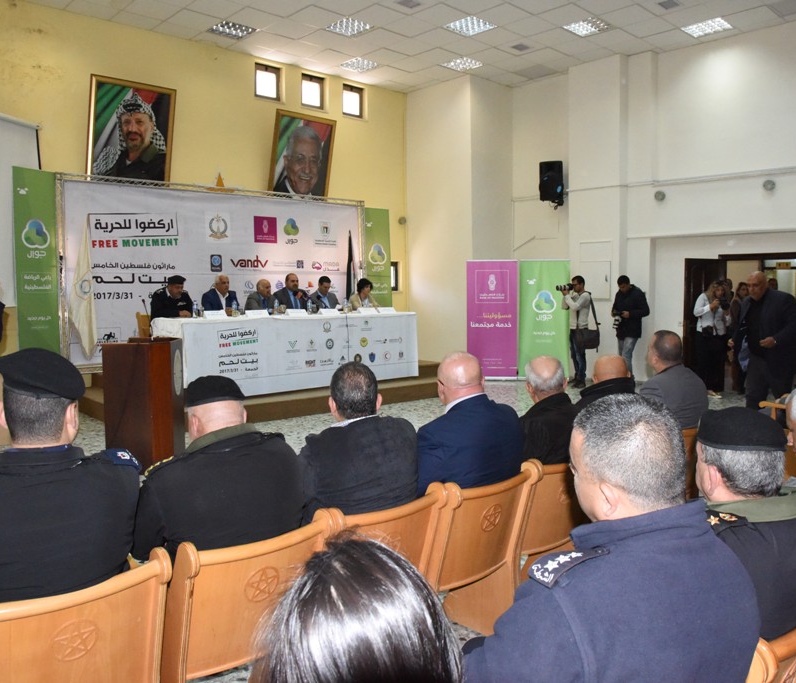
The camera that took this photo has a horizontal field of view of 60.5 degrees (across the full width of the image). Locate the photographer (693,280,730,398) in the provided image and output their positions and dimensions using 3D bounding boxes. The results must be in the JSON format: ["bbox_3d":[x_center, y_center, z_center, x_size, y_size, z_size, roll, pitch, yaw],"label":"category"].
[{"bbox_3d":[4.555,-0.056,9.886,0.500,1.673,0.450,-1,5,-7],"label":"photographer"}]

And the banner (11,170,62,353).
[{"bbox_3d":[-4.400,-0.806,8.391,0.050,2.520,0.540,3,6,34],"label":"banner"}]

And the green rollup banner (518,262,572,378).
[{"bbox_3d":[2.430,-0.350,11.250,0.840,1.970,0.140,0,5,5],"label":"green rollup banner"}]

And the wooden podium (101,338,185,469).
[{"bbox_3d":[-2.210,0.549,5.980,0.510,1.110,0.640,-1,5,-5],"label":"wooden podium"}]

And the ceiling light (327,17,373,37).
[{"bbox_3d":[-0.680,-4.470,9.740,0.600,0.080,0.600,-5,7,-43],"label":"ceiling light"}]

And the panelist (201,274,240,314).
[{"bbox_3d":[-2.240,-0.200,8.840,0.520,1.300,0.780,-5,7,-43],"label":"panelist"}]

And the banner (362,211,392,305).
[{"bbox_3d":[-0.346,-1.066,11.810,0.630,2.450,0.050,-5,7,-43],"label":"banner"}]

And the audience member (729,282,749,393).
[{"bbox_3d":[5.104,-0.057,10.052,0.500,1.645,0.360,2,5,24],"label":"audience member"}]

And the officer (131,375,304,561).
[{"bbox_3d":[-0.704,0.762,2.490,0.580,1.340,0.780,-4,7,-38],"label":"officer"}]

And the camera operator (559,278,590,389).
[{"bbox_3d":[2.750,-0.160,10.600,0.580,1.720,0.500,-2,5,-16],"label":"camera operator"}]

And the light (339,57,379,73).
[{"bbox_3d":[-0.614,-4.570,11.258,0.580,0.070,0.580,-5,7,-43],"label":"light"}]

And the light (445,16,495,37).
[{"bbox_3d":[1.004,-4.419,9.523,0.580,0.070,0.580,-5,7,-43],"label":"light"}]

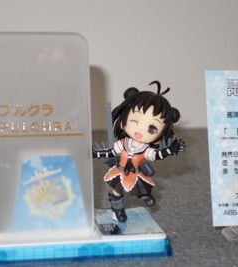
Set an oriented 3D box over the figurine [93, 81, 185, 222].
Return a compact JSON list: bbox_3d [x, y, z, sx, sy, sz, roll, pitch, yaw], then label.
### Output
[{"bbox_3d":[0.010,0.011,0.557,0.057,0.082,0.044,-2,10,4],"label":"figurine"}]

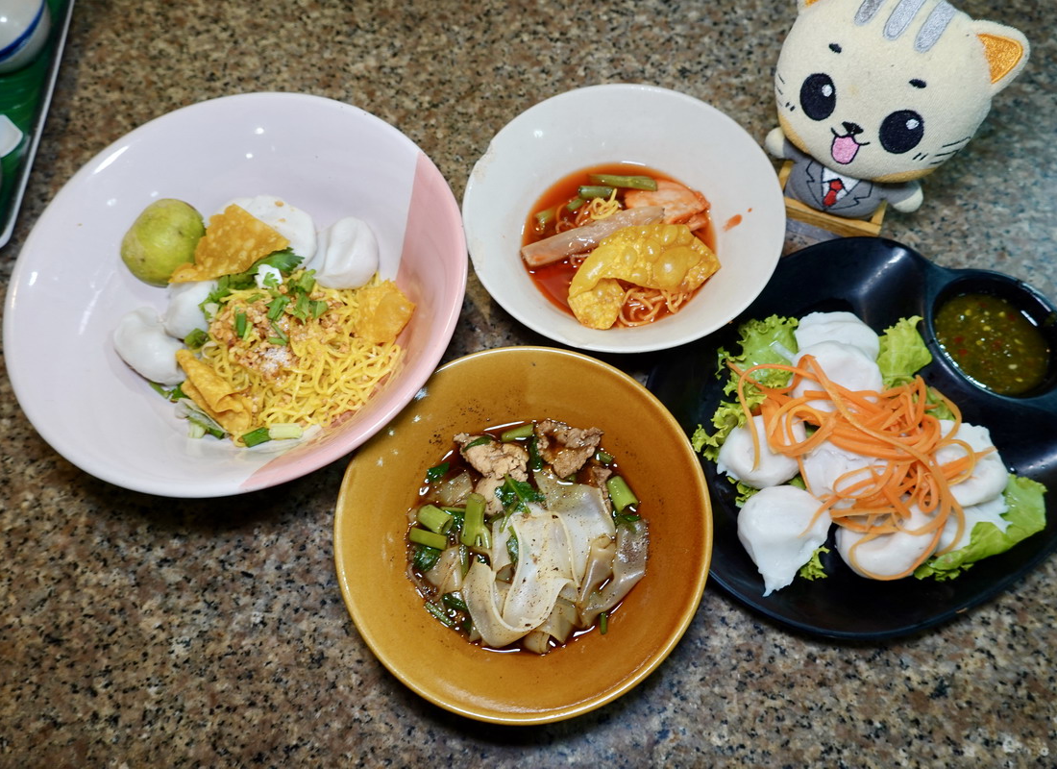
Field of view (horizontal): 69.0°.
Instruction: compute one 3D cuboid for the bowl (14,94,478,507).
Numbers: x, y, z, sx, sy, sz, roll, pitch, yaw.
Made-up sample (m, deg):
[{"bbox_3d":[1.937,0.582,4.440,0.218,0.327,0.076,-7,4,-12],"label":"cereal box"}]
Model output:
[{"bbox_3d":[-0.143,-0.039,0.419,0.229,0.085,0.229,-1,67,2],"label":"bowl"}]

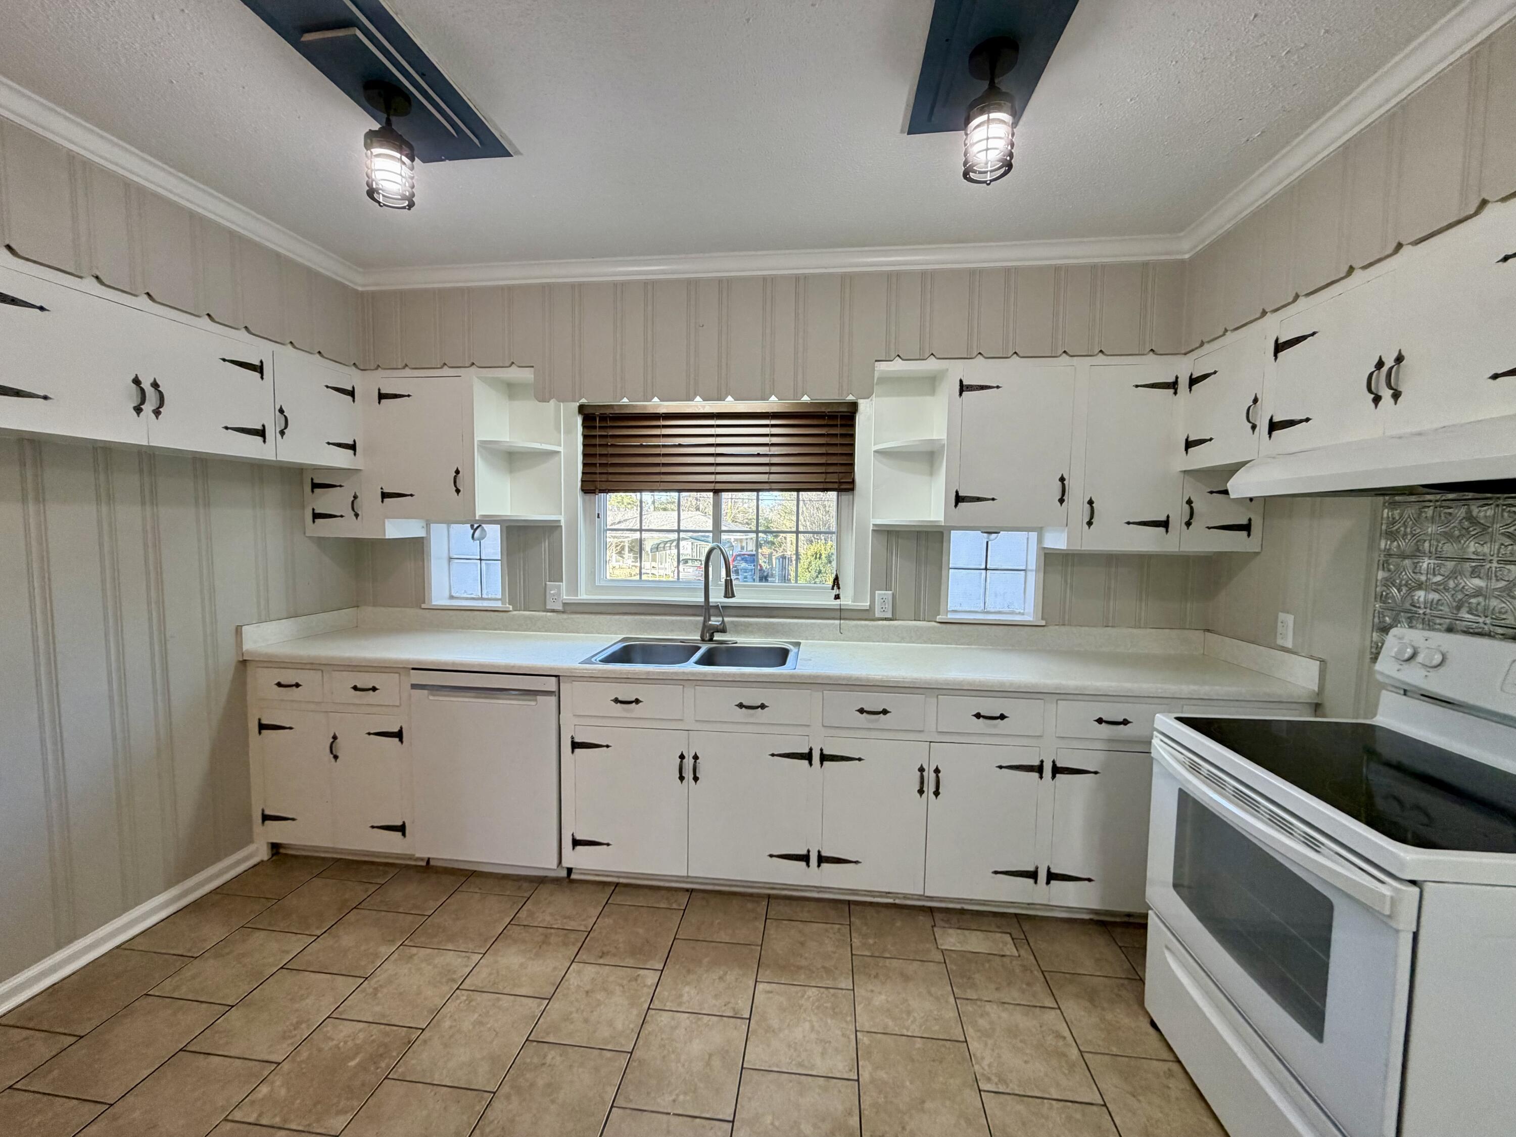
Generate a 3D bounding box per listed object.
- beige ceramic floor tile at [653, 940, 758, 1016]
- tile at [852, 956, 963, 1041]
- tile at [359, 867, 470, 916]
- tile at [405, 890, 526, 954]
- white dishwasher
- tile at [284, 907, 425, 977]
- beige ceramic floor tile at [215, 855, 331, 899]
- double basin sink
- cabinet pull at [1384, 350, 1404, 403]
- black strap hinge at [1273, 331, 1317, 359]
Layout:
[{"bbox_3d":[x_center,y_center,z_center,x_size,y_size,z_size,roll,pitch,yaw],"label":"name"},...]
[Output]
[{"bbox_3d":[-0.155,1.317,1.976,0.302,0.010,0.304,1,5,7],"label":"beige ceramic floor tile"},{"bbox_3d":[0.455,1.329,1.904,0.302,0.010,0.304,1,5,7],"label":"tile"},{"bbox_3d":[-1.338,1.268,2.426,0.303,0.011,0.299,1,5,7],"label":"tile"},{"bbox_3d":[-1.046,1.281,2.225,0.302,0.010,0.302,1,5,7],"label":"tile"},{"bbox_3d":[-1.039,0.777,2.675,0.602,0.790,0.560,1,5,7],"label":"white dishwasher"},{"bbox_3d":[-1.376,1.292,2.123,0.304,0.010,0.305,1,5,7],"label":"tile"},{"bbox_3d":[-1.948,1.255,2.499,0.303,0.011,0.299,1,5,7],"label":"beige ceramic floor tile"},{"bbox_3d":[-0.247,0.446,2.615,0.836,0.190,0.545,1,5,6],"label":"double basin sink"},{"bbox_3d":[1.465,-0.440,1.417,0.025,0.126,0.022,1,5,7],"label":"cabinet pull"},{"bbox_3d":[1.514,-0.637,1.731,0.009,0.076,0.160,1,5,7],"label":"black strap hinge"}]

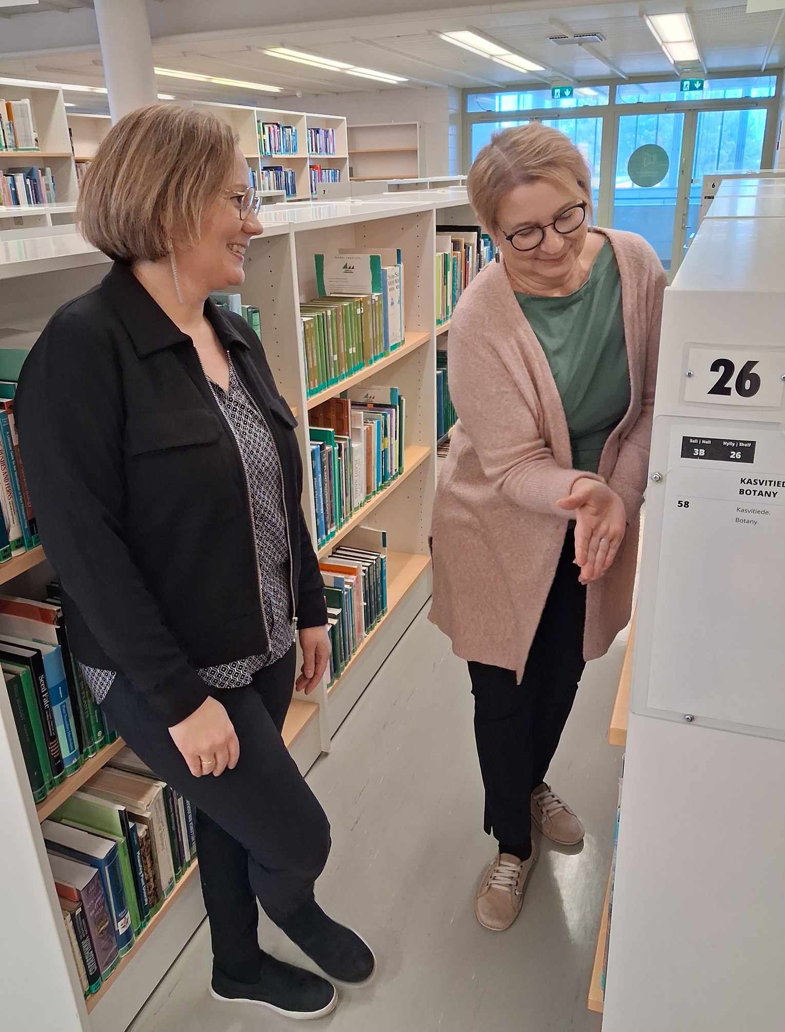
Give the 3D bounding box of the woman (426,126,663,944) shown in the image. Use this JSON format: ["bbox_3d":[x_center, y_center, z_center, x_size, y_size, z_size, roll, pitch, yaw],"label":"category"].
[{"bbox_3d":[0.296,0.134,1.607,0.440,1.641,0.597,-6,23,-10],"label":"woman"}]

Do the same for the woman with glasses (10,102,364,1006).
[{"bbox_3d":[-0.289,0.232,1.386,0.393,1.661,0.463,11,26,29],"label":"woman with glasses"}]

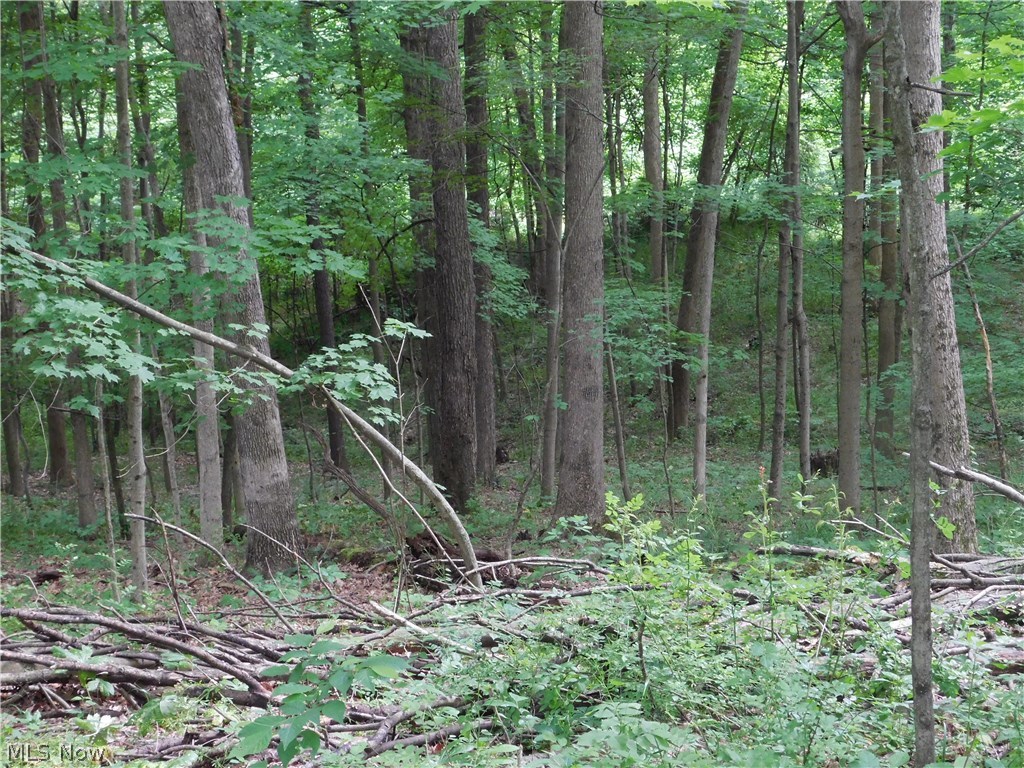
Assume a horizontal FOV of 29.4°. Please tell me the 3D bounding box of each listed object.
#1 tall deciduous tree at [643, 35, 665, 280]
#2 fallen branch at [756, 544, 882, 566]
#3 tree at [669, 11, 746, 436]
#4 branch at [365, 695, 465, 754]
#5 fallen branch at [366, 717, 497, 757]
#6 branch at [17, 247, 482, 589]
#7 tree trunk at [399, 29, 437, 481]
[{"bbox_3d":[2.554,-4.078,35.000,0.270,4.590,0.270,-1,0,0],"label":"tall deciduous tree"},{"bbox_3d":[2.221,1.239,14.150,0.960,0.150,0.140,1,1,31],"label":"fallen branch"},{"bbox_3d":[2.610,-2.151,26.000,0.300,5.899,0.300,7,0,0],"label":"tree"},{"bbox_3d":[-0.386,1.393,8.075,0.120,0.160,0.830,1,1,25],"label":"branch"},{"bbox_3d":[-0.320,1.417,7.825,0.070,0.080,0.734,1,2,41],"label":"fallen branch"},{"bbox_3d":[-1.504,0.089,12.300,3.628,0.500,0.400,37,0,-10],"label":"branch"},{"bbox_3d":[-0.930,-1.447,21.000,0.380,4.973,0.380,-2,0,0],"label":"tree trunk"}]

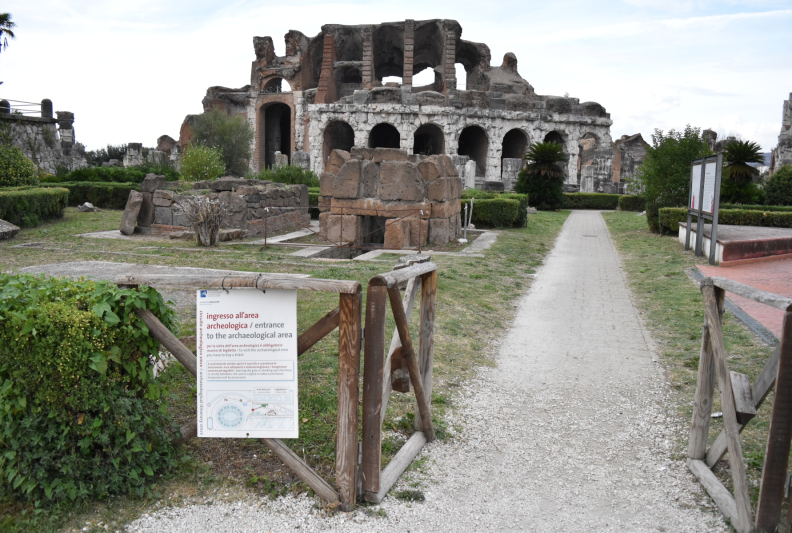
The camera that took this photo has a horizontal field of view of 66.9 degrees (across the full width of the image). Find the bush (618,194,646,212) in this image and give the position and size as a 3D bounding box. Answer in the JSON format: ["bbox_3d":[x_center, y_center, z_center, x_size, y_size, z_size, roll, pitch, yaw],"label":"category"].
[{"bbox_3d":[13.459,-3.572,33.831,1.800,0.880,0.950,4,9,17],"label":"bush"}]

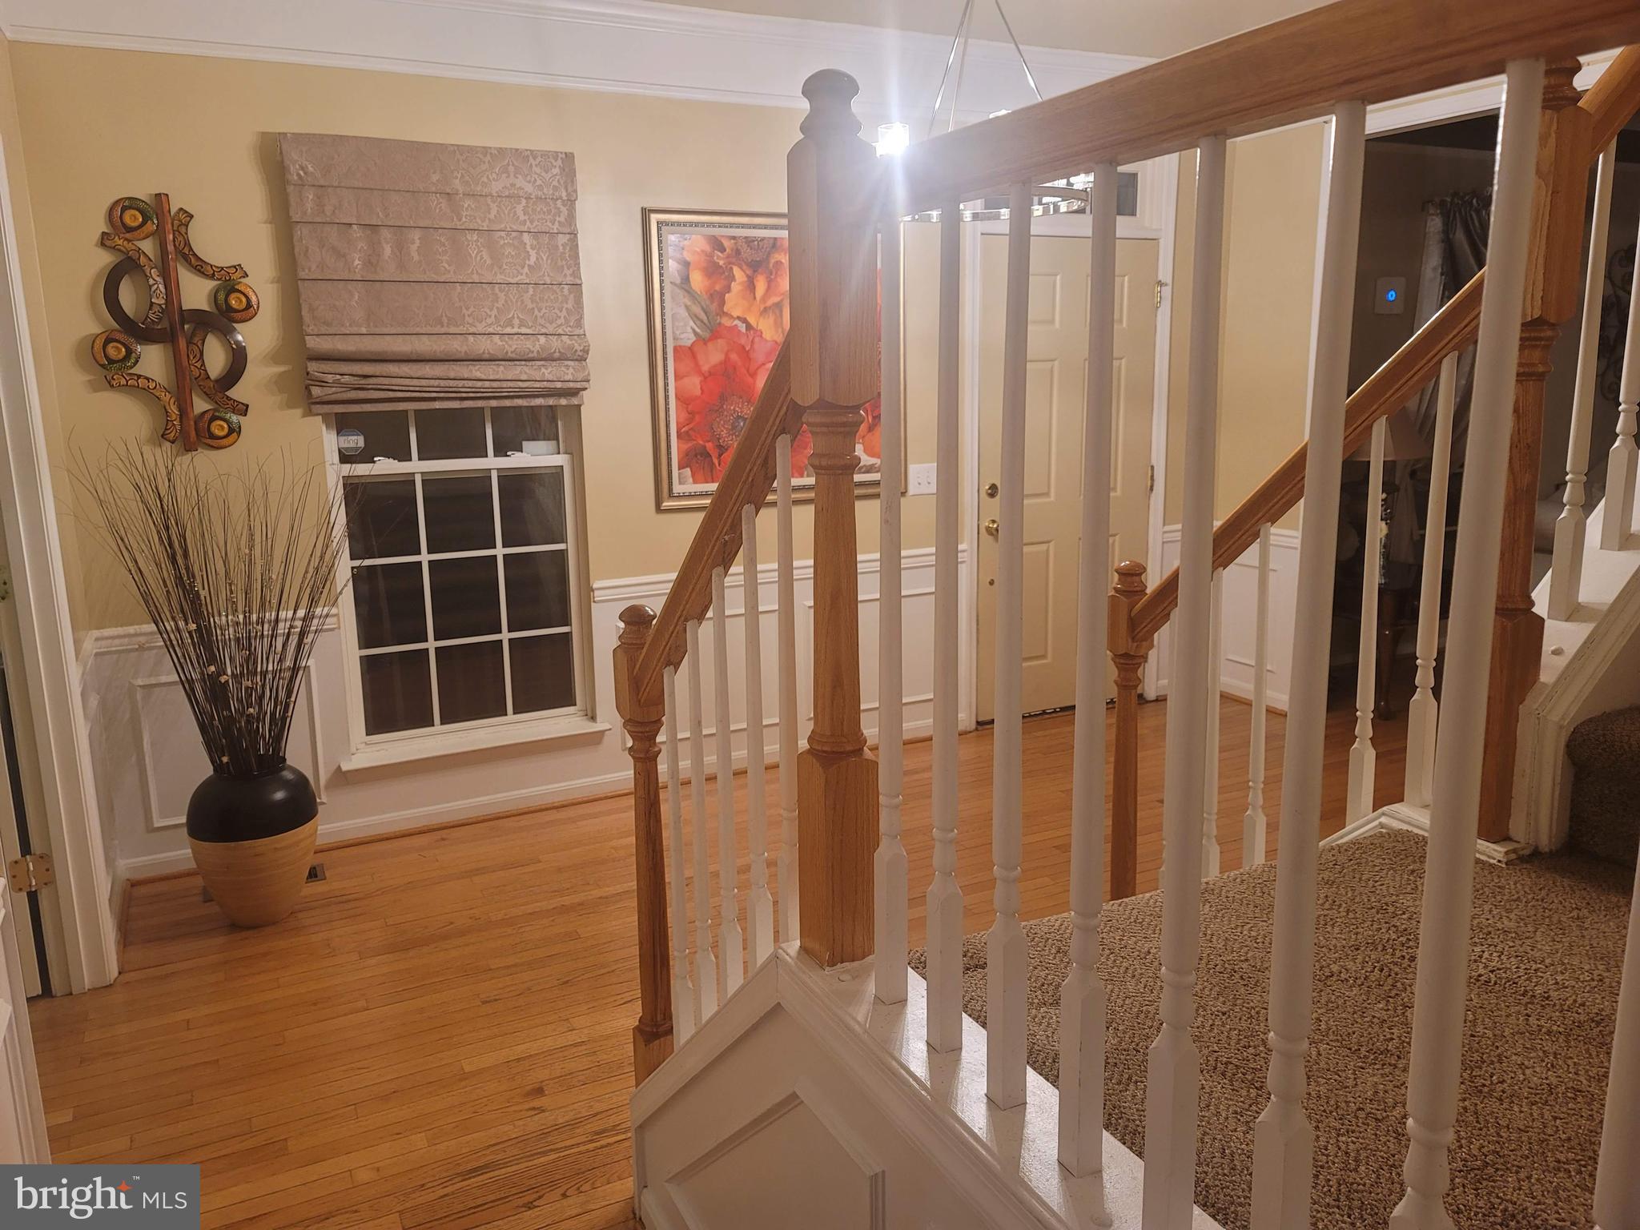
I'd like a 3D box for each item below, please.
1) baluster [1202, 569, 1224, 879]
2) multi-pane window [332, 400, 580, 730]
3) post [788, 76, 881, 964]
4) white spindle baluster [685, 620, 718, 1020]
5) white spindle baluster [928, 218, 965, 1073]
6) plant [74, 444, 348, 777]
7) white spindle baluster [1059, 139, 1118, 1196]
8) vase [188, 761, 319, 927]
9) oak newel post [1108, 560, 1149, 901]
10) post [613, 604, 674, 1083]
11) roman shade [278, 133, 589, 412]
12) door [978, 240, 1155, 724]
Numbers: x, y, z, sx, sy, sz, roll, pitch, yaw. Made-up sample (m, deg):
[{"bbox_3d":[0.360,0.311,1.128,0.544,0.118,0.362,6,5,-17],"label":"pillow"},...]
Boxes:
[{"bbox_3d":[0.743,0.254,2.246,0.029,0.690,0.029,-7,12,-27],"label":"baluster"},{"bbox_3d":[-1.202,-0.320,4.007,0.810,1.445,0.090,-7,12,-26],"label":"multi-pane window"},{"bbox_3d":[0.018,-0.085,1.349,0.074,1.005,0.074,-7,12,-27],"label":"post"},{"bbox_3d":[-0.180,0.338,1.806,0.030,0.674,0.030,-7,12,-26],"label":"white spindle baluster"},{"bbox_3d":[0.120,0.038,1.124,0.030,0.814,0.030,-7,12,-26],"label":"white spindle baluster"},{"bbox_3d":[-1.621,-0.010,3.245,0.610,0.920,0.540,-7,12,-27],"label":"plant"},{"bbox_3d":[0.215,0.073,0.938,0.030,0.814,0.030,-7,12,-26],"label":"white spindle baluster"},{"bbox_3d":[-1.606,0.644,3.387,0.340,0.456,0.340,-7,12,-27],"label":"vase"},{"bbox_3d":[0.648,0.436,2.532,0.071,1.114,0.071,-7,12,-26],"label":"oak newel post"},{"bbox_3d":[-0.293,0.532,2.081,0.071,1.117,0.071,-7,12,-26],"label":"post"},{"bbox_3d":[-1.189,-1.070,3.771,0.890,0.812,0.110,-7,12,-26],"label":"roman shade"},{"bbox_3d":[1.067,-0.571,5.125,0.935,2.030,0.050,-7,12,-27],"label":"door"}]

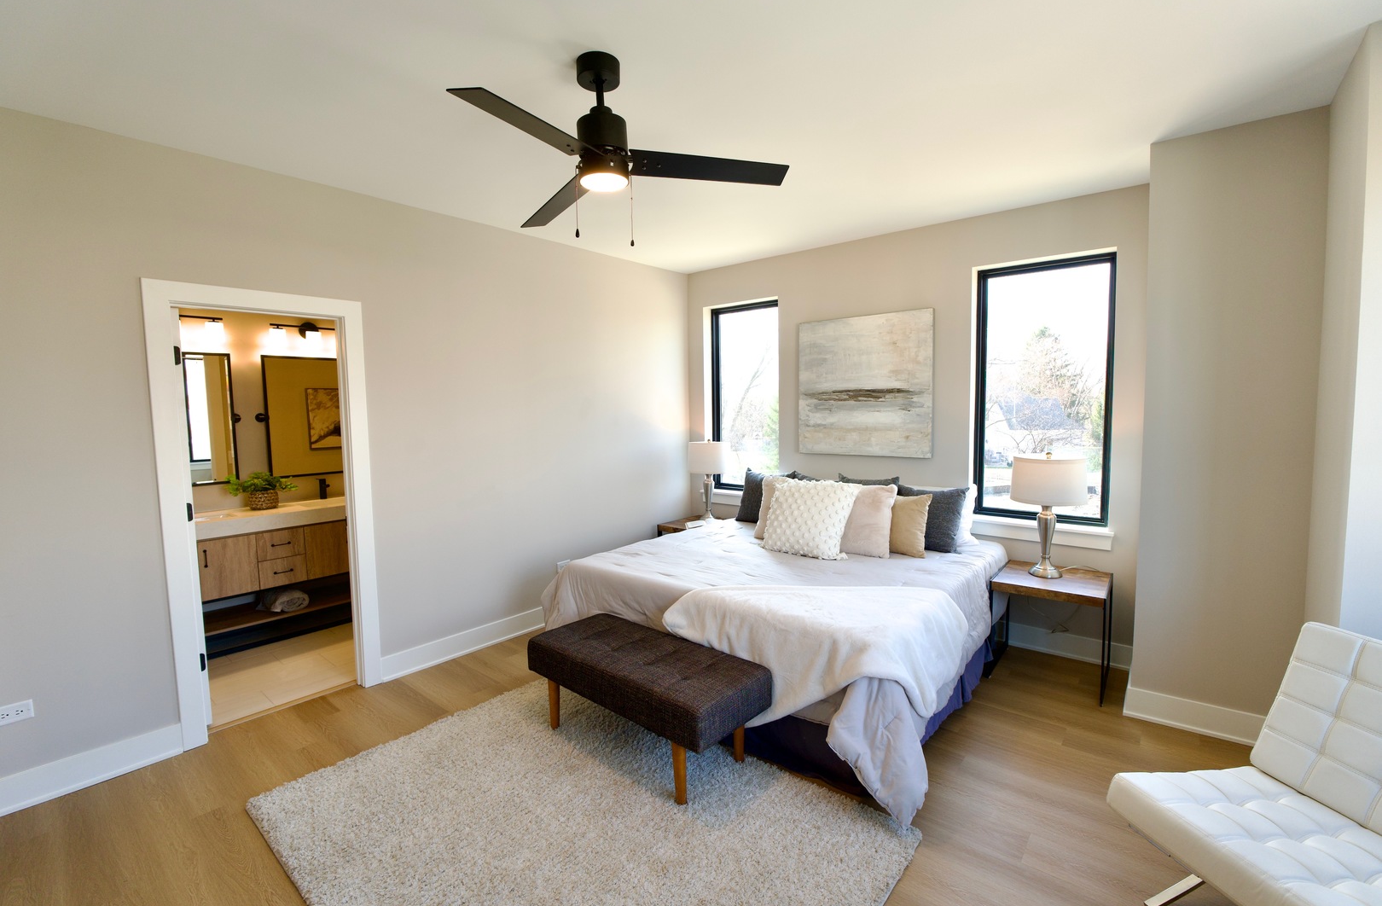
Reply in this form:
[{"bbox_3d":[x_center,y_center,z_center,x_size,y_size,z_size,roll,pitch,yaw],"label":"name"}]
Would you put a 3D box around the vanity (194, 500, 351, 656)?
[{"bbox_3d":[-2.955,0.838,4.091,0.500,0.870,1.530,3,6,42],"label":"vanity"}]

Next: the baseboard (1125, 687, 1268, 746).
[{"bbox_3d":[2.379,1.231,2.670,0.585,0.145,0.017,3,6,38],"label":"baseboard"}]

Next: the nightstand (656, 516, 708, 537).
[{"bbox_3d":[0.098,0.890,4.987,0.520,0.560,0.550,3,6,39],"label":"nightstand"}]

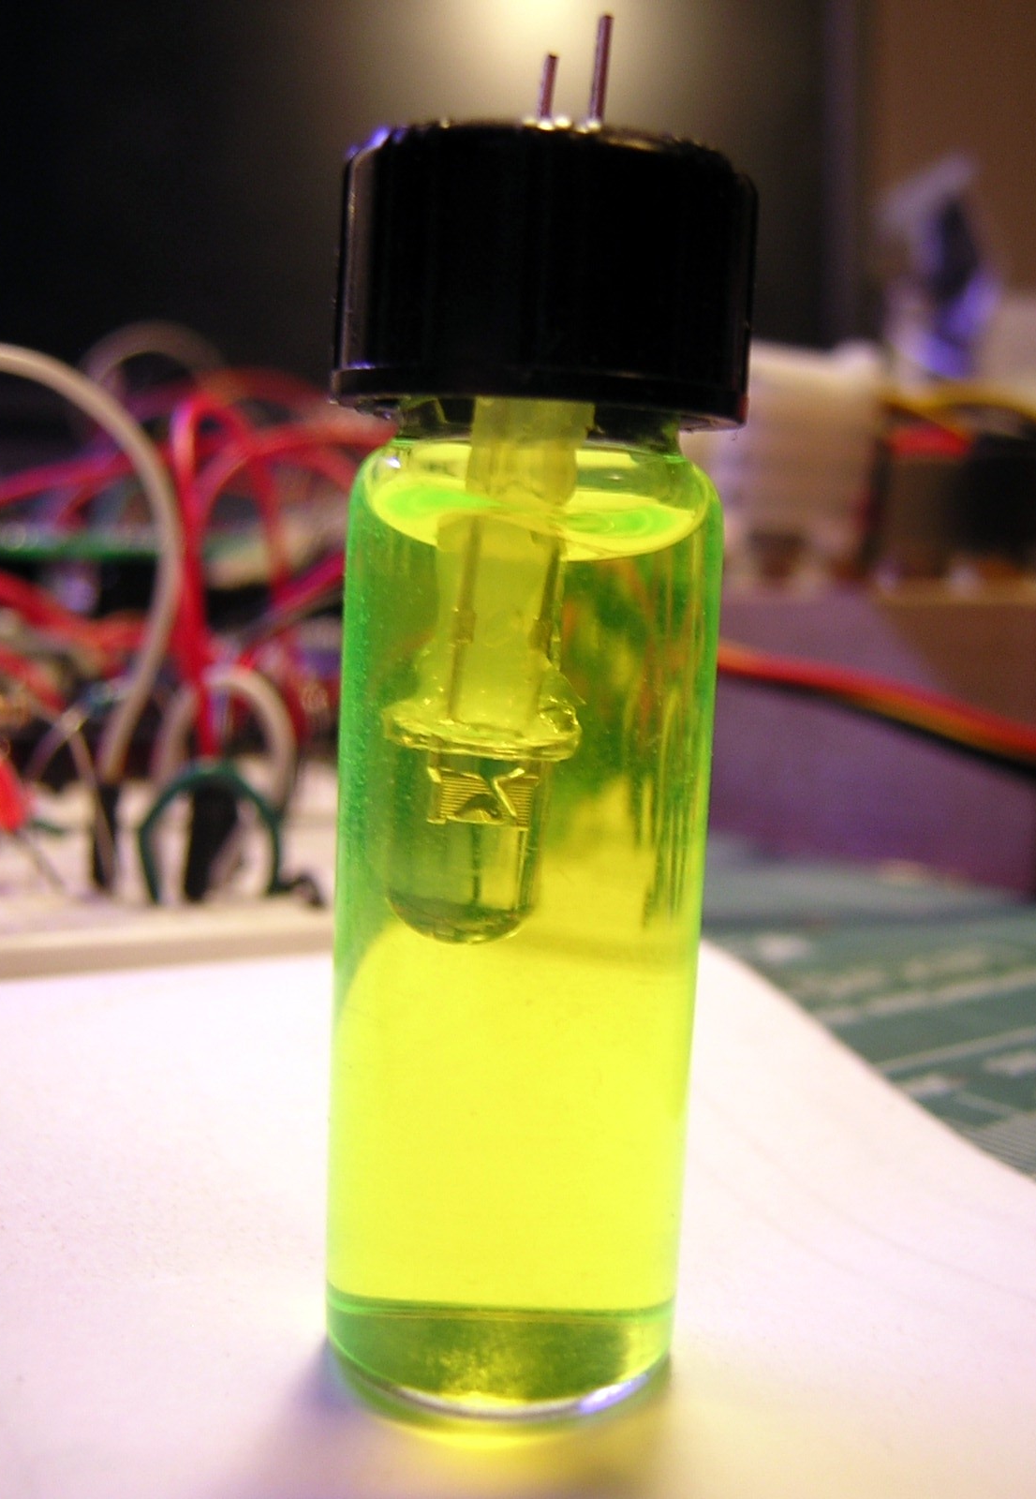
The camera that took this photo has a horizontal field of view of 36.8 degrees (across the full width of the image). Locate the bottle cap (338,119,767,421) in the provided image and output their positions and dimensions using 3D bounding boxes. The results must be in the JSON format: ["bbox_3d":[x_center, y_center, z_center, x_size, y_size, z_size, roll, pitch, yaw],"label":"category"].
[{"bbox_3d":[0.001,-0.018,0.060,0.016,0.009,0.016,3,9,0],"label":"bottle cap"}]

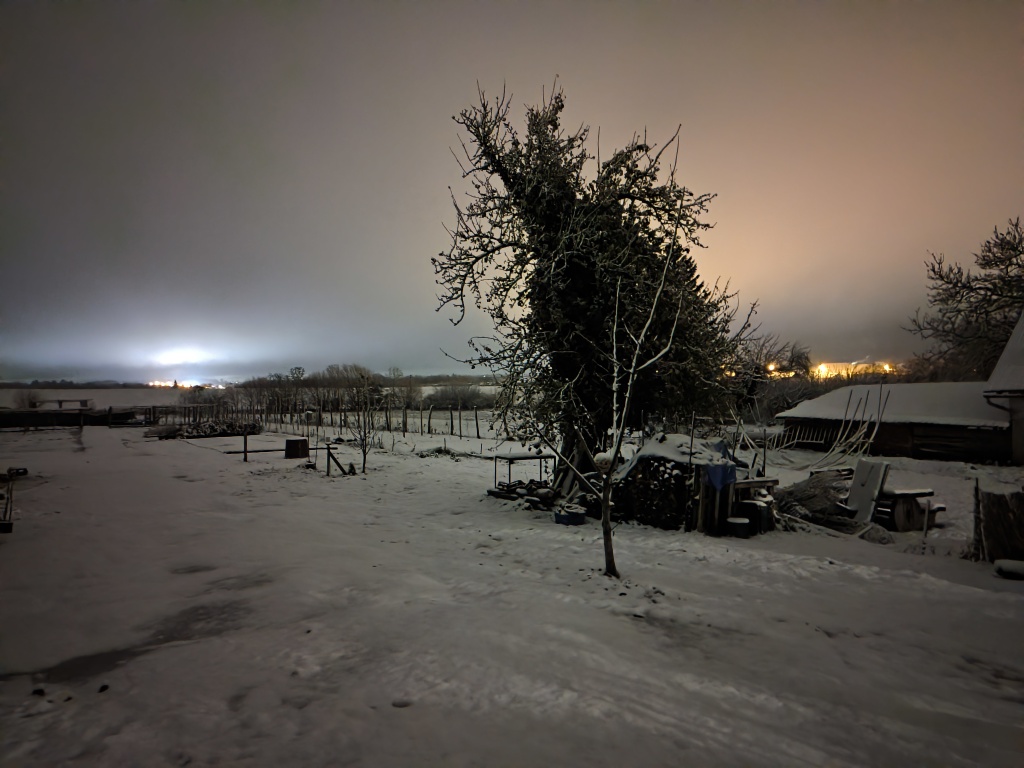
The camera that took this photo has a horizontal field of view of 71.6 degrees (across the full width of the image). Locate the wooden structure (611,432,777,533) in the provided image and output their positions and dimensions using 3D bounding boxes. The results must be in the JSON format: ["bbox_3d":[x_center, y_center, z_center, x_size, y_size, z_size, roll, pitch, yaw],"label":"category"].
[{"bbox_3d":[3.200,1.700,12.400,1.900,1.400,2.000,0,0,-44],"label":"wooden structure"}]

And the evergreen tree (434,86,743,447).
[{"bbox_3d":[1.750,-2.100,16.300,6.800,9.000,6.000,0,0,0],"label":"evergreen tree"}]

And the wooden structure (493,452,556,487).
[{"bbox_3d":[0.330,2.020,15.600,1.250,0.780,0.750,0,0,-31],"label":"wooden structure"}]

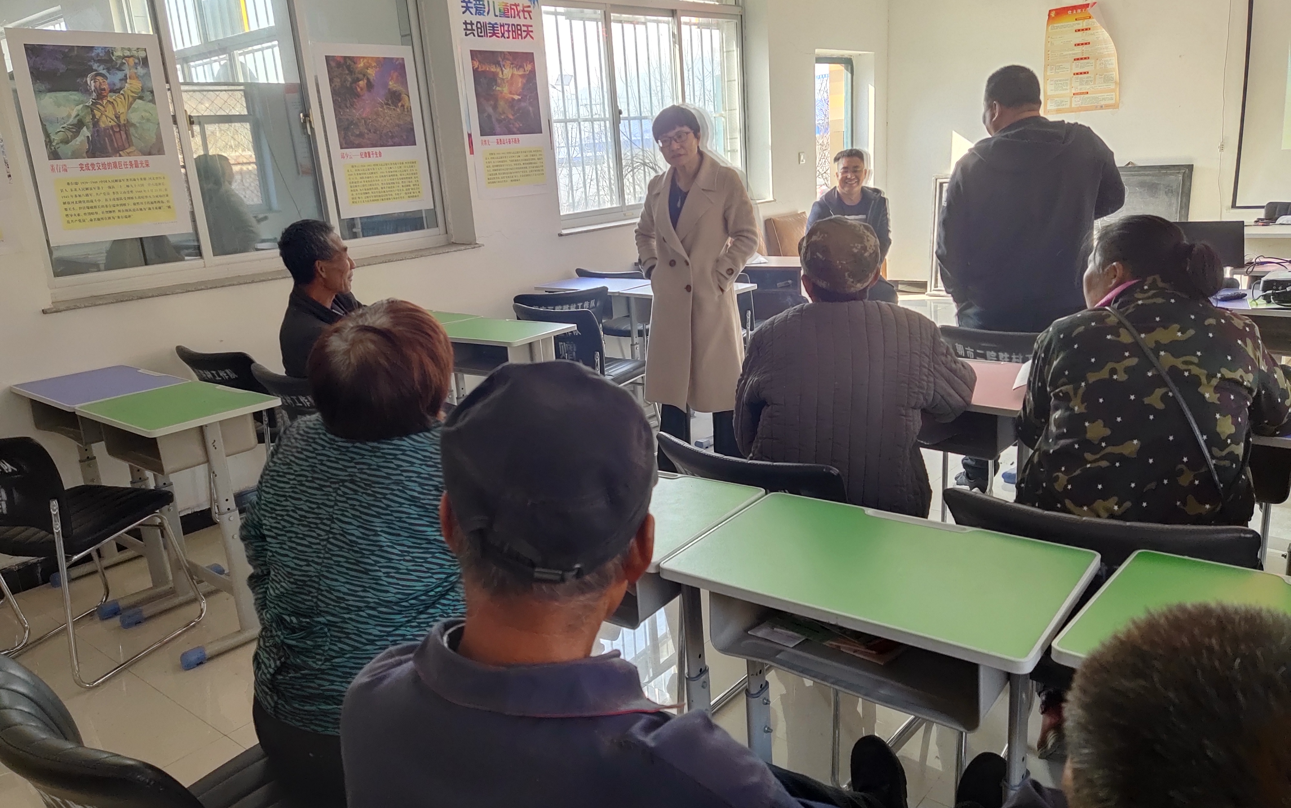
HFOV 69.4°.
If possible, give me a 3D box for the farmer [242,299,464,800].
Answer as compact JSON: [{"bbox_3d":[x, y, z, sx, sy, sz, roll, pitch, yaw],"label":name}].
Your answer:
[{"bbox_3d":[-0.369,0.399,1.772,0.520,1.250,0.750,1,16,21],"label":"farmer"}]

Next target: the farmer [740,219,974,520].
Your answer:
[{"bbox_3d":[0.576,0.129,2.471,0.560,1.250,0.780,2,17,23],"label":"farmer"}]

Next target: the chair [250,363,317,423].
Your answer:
[{"bbox_3d":[-1.110,0.212,3.512,0.500,0.785,0.530,9,20,40],"label":"chair"}]

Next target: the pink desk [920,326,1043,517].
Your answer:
[{"bbox_3d":[1.354,0.072,3.353,0.500,0.785,0.530,9,20,41],"label":"pink desk"}]

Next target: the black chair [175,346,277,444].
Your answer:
[{"bbox_3d":[-1.535,0.116,4.009,0.520,0.800,0.540,8,20,39],"label":"black chair"}]

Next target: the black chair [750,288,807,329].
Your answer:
[{"bbox_3d":[0.756,-0.257,4.730,0.520,0.790,0.540,7,19,36],"label":"black chair"}]

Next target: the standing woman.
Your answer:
[{"bbox_3d":[0.240,-0.342,3.643,0.470,1.590,0.340,2,16,22],"label":"standing woman"}]

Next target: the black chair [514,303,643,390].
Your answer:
[{"bbox_3d":[-0.208,-0.094,4.393,0.520,0.800,0.540,11,21,44],"label":"black chair"}]

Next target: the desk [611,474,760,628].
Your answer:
[{"bbox_3d":[-0.080,0.561,2.018,0.605,0.765,0.420,7,19,36],"label":"desk"}]

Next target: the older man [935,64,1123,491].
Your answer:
[{"bbox_3d":[1.449,-0.467,3.654,0.600,1.650,0.440,-2,15,8],"label":"older man"}]

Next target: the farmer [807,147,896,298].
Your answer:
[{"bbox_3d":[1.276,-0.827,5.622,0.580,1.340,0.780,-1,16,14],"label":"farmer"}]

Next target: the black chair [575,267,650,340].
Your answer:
[{"bbox_3d":[-0.034,-0.451,5.649,0.500,0.785,0.530,9,20,41],"label":"black chair"}]

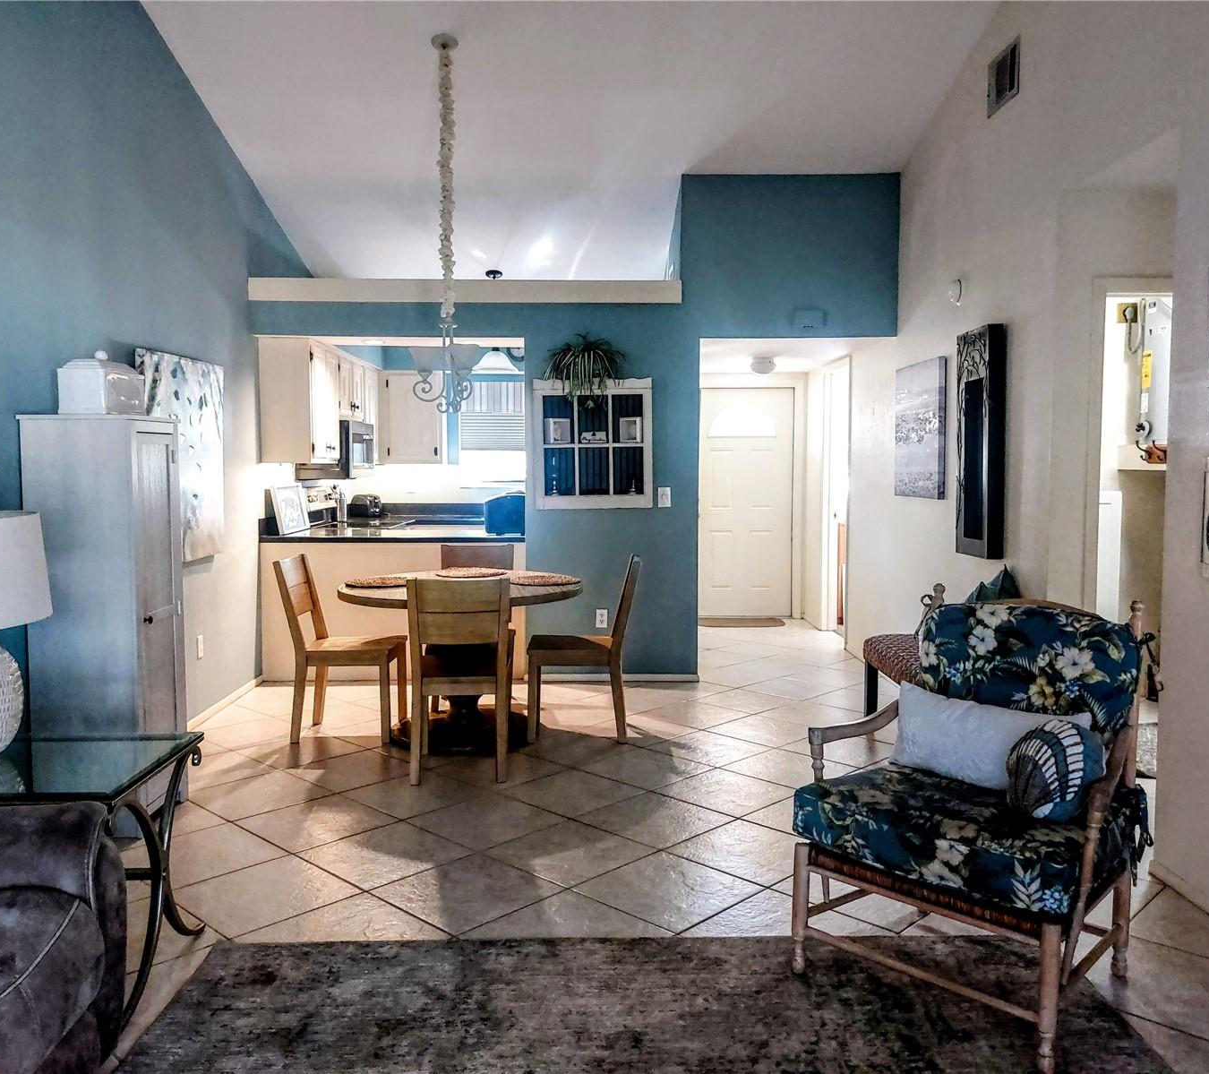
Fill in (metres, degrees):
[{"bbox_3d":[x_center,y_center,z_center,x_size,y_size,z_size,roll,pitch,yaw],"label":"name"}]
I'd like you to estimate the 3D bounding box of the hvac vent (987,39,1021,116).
[{"bbox_3d":[1.850,-2.139,4.625,0.020,0.255,0.350,0,4,-1],"label":"hvac vent"}]

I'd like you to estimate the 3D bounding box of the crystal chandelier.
[{"bbox_3d":[-0.800,-1.544,4.920,0.370,1.844,0.370,0,4,-1],"label":"crystal chandelier"}]

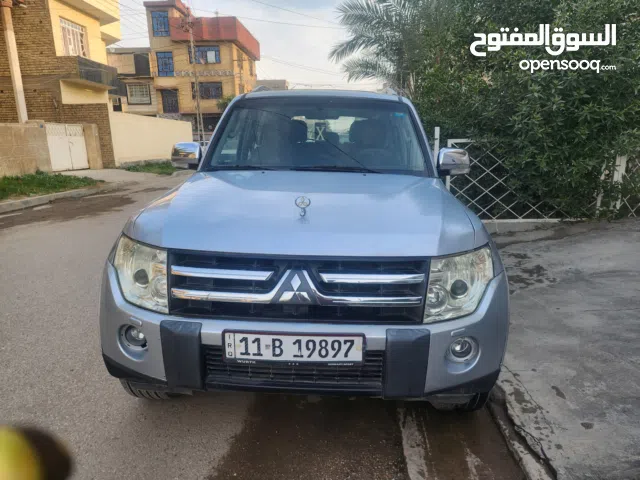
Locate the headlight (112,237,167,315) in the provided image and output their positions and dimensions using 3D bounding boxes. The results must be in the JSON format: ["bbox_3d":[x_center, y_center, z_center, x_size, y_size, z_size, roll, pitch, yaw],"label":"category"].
[{"bbox_3d":[-0.737,0.123,1.793,0.350,0.260,0.330,3,13,10],"label":"headlight"}]

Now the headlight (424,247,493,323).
[{"bbox_3d":[0.571,0.162,1.739,0.350,0.260,0.330,0,13,-5],"label":"headlight"}]

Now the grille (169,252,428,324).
[{"bbox_3d":[-0.091,0.180,1.606,1.020,0.260,0.150,2,12,2],"label":"grille"}]

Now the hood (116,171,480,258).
[{"bbox_3d":[-0.056,-0.187,2.195,1.600,0.260,1.350,2,12,2],"label":"hood"}]

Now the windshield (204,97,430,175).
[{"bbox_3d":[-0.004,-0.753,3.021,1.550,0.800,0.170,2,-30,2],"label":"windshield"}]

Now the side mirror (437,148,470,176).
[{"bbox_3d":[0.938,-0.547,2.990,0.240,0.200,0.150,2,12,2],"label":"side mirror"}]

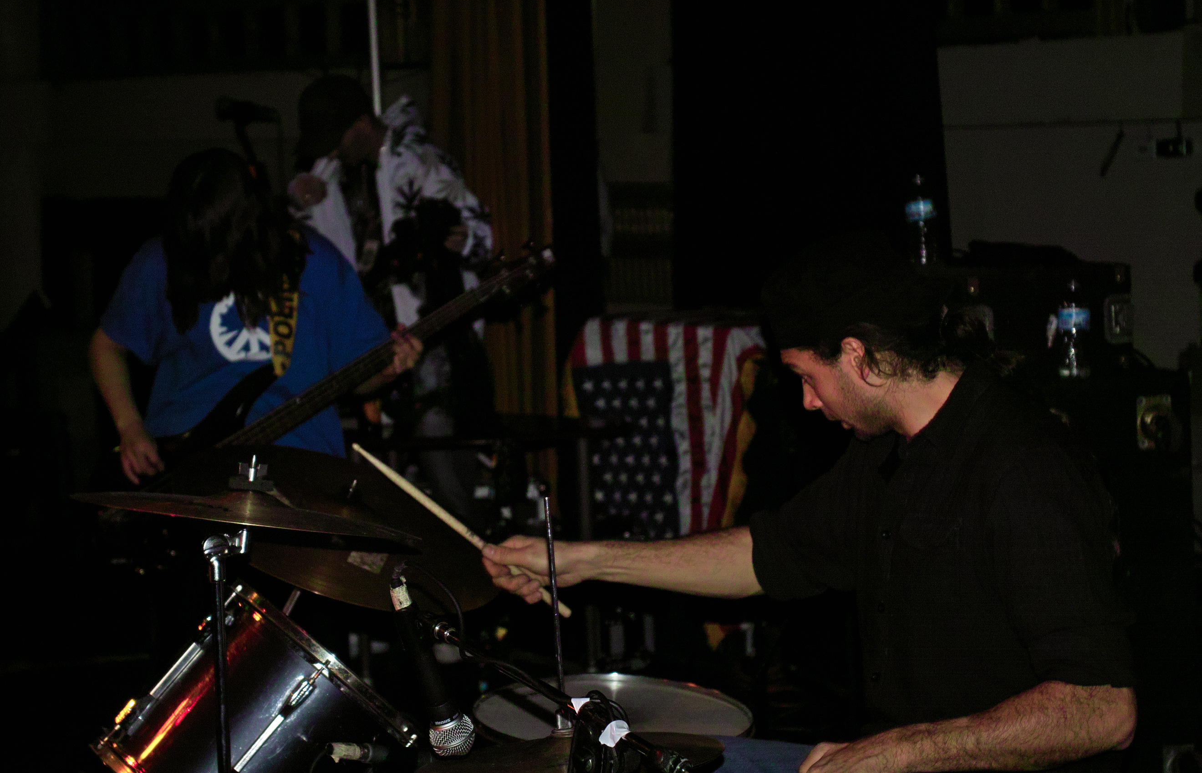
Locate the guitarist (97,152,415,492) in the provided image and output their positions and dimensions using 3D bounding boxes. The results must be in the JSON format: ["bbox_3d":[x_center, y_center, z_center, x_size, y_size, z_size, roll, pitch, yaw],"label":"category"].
[{"bbox_3d":[-0.645,0.298,5.520,0.640,1.520,0.480,-2,4,-3],"label":"guitarist"}]

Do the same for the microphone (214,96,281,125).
[{"bbox_3d":[-0.741,-0.577,5.950,0.158,0.054,0.054,8,2,-12],"label":"microphone"}]

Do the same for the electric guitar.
[{"bbox_3d":[-0.542,0.033,5.450,1.130,0.320,0.085,-31,-3,12],"label":"electric guitar"}]

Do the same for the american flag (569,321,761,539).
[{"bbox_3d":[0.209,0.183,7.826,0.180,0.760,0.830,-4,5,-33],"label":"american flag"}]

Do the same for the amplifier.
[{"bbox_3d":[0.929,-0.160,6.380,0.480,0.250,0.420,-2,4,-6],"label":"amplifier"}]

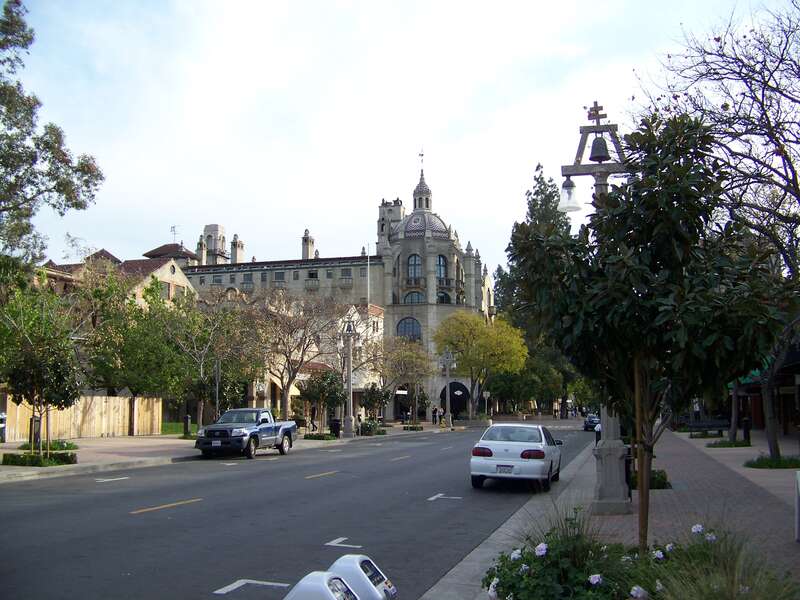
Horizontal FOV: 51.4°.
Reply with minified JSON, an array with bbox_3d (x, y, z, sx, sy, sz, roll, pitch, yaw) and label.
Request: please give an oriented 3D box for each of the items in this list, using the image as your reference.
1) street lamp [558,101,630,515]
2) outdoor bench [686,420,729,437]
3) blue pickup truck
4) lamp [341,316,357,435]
[{"bbox_3d":[3.303,0.007,13.439,1.420,6.700,0.680,-2,-8,15],"label":"street lamp"},{"bbox_3d":[15.944,6.693,43.152,2.000,0.860,0.650,-2,-8,15],"label":"outdoor bench"},{"bbox_3d":[-5.350,4.692,29.651,1.860,1.690,4.860,-2,-8,15],"label":"blue pickup truck"},{"bbox_3d":[-2.796,4.116,45.439,1.420,6.700,0.680,-2,-8,15],"label":"lamp"}]

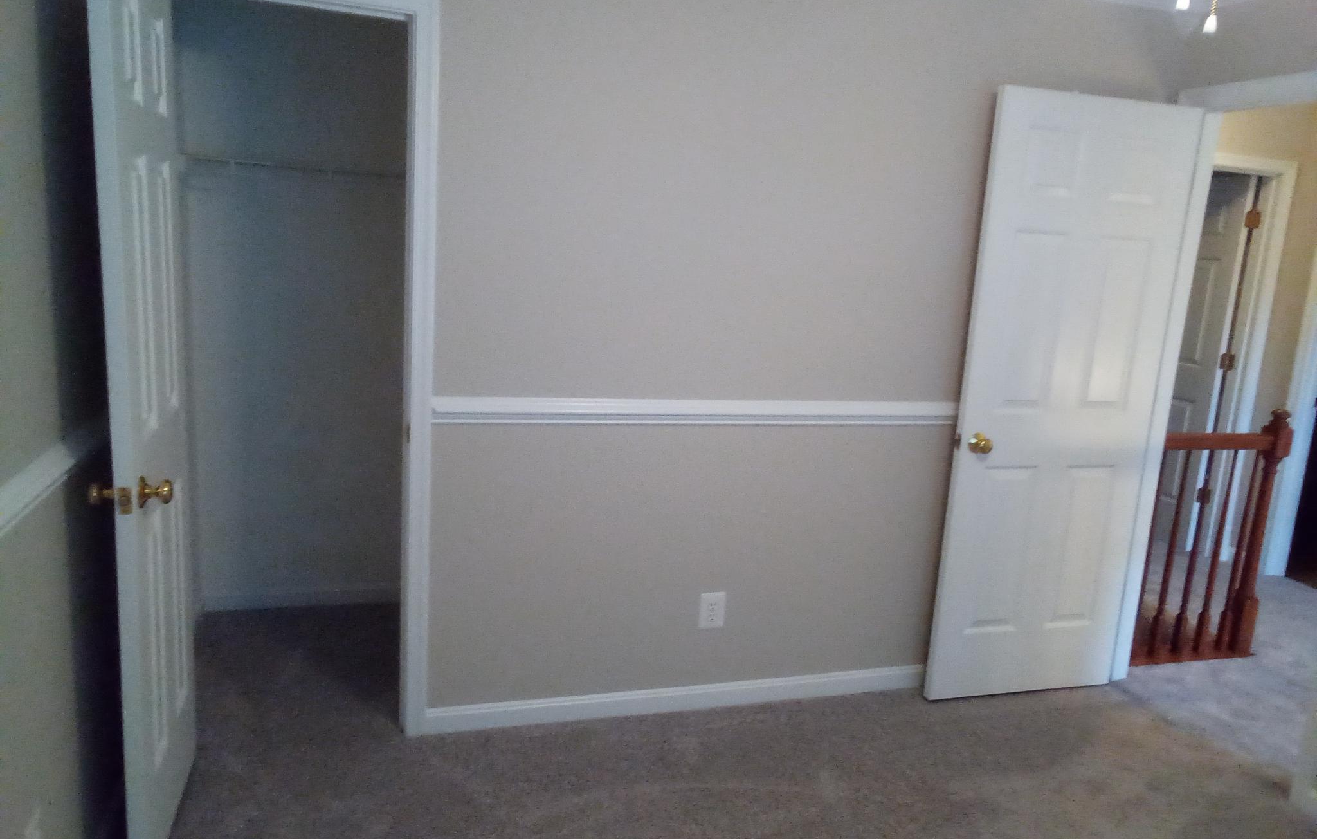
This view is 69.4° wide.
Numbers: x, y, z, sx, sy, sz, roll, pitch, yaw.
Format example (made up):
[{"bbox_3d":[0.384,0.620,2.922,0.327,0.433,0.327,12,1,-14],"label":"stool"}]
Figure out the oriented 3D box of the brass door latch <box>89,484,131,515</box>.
[{"bbox_3d":[-1.140,0.159,1.978,0.090,0.060,0.085,0,11,-17],"label":"brass door latch"}]

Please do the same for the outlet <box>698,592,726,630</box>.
[{"bbox_3d":[0.175,0.620,3.081,0.083,0.119,0.008,0,11,-17],"label":"outlet"}]

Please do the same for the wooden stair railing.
[{"bbox_3d":[2.123,0.456,3.726,0.690,1.010,0.110,0,11,-17],"label":"wooden stair railing"}]

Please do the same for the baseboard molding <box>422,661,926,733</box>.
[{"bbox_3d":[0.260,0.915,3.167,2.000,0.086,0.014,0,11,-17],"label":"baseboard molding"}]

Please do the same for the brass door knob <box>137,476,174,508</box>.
[{"bbox_3d":[-1.069,0.154,2.024,0.063,0.062,0.062,0,11,-17],"label":"brass door knob"}]

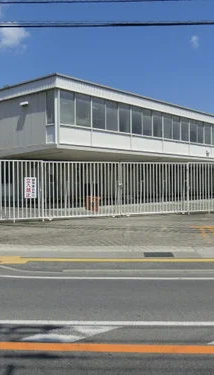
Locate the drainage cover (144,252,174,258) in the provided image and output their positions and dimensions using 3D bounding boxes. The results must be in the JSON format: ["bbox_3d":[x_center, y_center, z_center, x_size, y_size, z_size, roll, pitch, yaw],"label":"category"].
[{"bbox_3d":[1.229,1.600,9.900,0.690,0.050,0.580,0,1,3],"label":"drainage cover"}]

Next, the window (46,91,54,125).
[{"bbox_3d":[-2.765,-3.900,20.500,0.580,1.660,0.100,1,2,41],"label":"window"}]

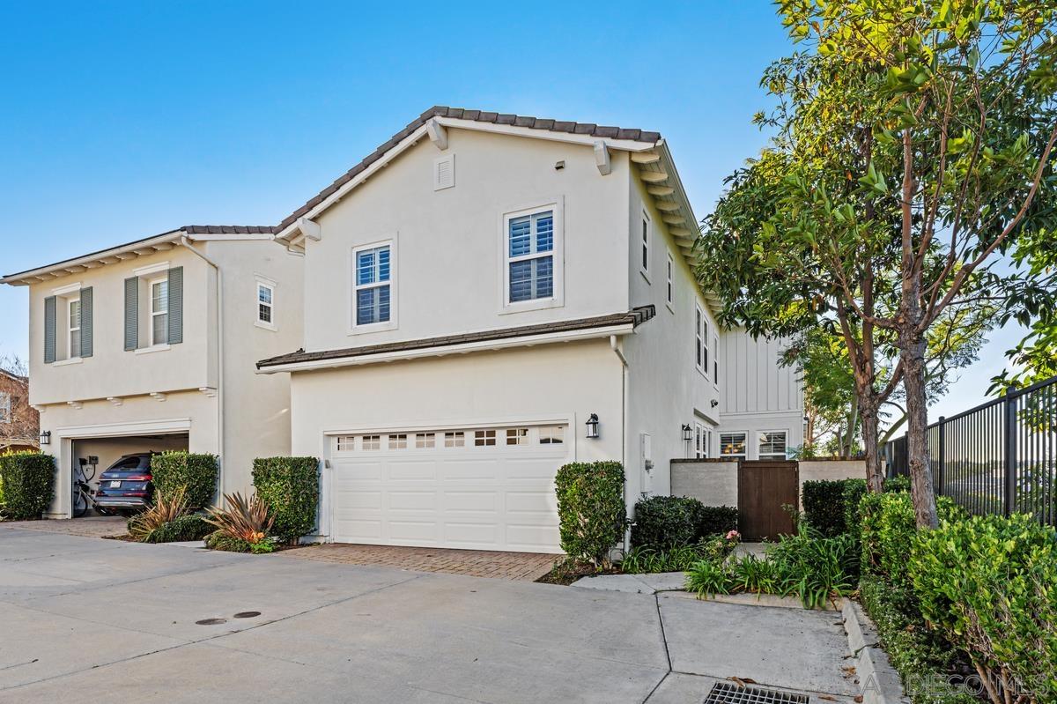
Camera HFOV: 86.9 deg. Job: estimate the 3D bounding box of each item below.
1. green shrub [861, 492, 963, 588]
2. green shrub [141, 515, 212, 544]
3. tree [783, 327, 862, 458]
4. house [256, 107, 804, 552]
[{"bbox_3d":[4.714,2.311,6.900,1.000,1.100,1.000,-5,-11,24],"label":"green shrub"},{"bbox_3d":[-6.988,3.507,11.100,1.200,0.500,0.900,-5,-11,24],"label":"green shrub"},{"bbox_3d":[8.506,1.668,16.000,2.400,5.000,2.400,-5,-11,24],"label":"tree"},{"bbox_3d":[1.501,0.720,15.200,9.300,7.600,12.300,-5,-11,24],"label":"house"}]

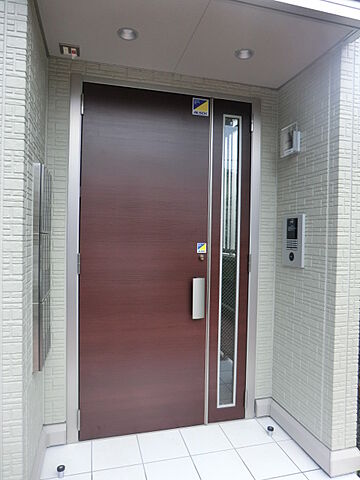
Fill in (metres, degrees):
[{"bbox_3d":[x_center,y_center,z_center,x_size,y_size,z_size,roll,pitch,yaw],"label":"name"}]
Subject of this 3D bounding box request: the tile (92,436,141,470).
[{"bbox_3d":[-0.402,1.361,2.126,0.297,0.010,0.297,1,1,-15],"label":"tile"}]

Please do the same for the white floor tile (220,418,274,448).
[{"bbox_3d":[0.469,1.371,2.354,0.297,0.010,0.297,1,1,-15],"label":"white floor tile"}]

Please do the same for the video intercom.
[{"bbox_3d":[0.777,0.008,2.276,0.027,0.353,0.225,1,1,-15],"label":"video intercom"}]

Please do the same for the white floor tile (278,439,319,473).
[{"bbox_3d":[0.749,1.378,2.125,0.127,0.010,0.297,1,1,-15],"label":"white floor tile"}]

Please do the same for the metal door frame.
[{"bbox_3d":[-0.075,0.141,2.393,1.368,2.431,0.100,1,1,-15],"label":"metal door frame"}]

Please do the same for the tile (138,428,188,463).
[{"bbox_3d":[-0.112,1.365,2.202,0.297,0.010,0.297,1,1,-15],"label":"tile"}]

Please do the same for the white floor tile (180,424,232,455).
[{"bbox_3d":[0.178,1.368,2.278,0.297,0.010,0.297,1,1,-15],"label":"white floor tile"}]

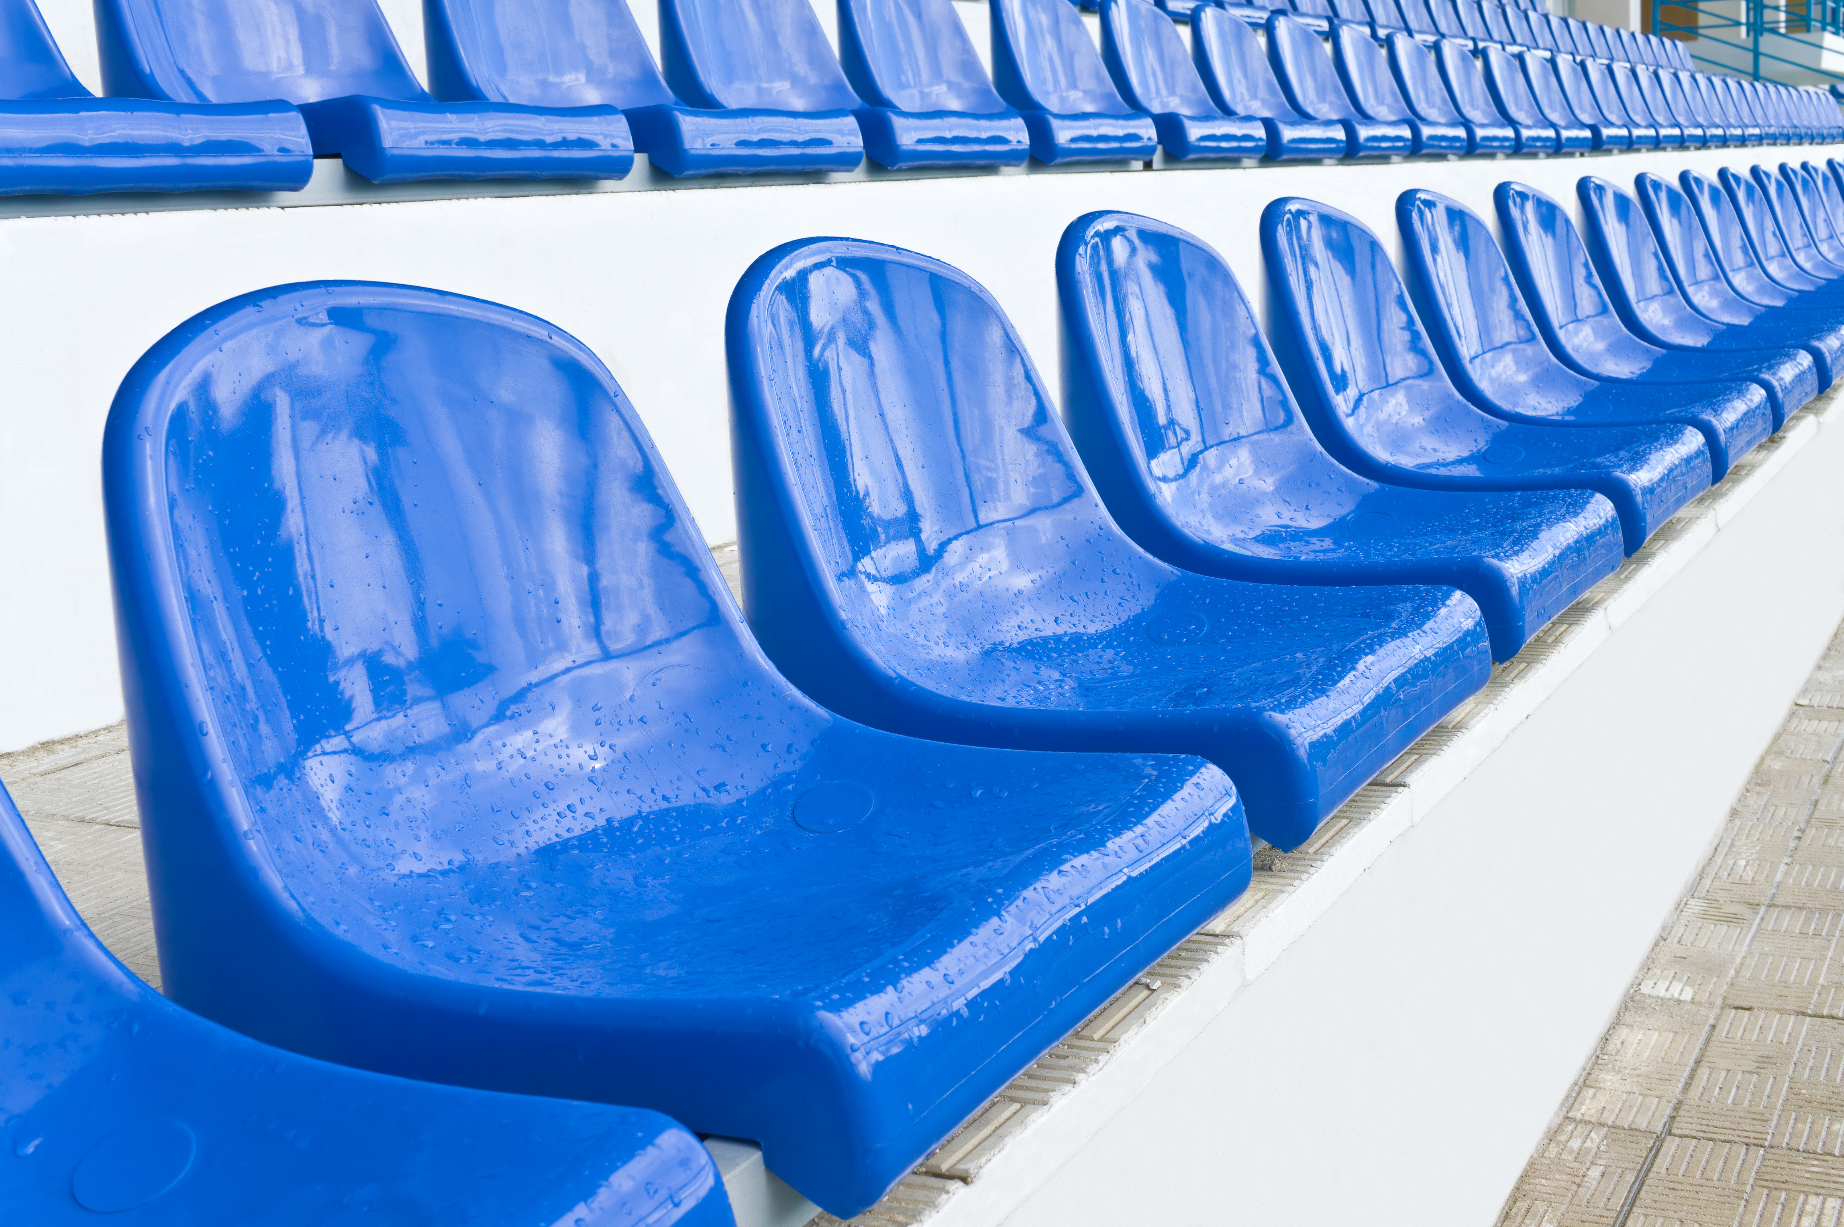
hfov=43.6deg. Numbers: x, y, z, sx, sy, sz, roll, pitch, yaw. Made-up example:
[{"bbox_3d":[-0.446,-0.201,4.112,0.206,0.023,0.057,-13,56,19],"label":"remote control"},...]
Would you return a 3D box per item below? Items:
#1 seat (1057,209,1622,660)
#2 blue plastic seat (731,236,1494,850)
[{"bbox_3d":[0.351,-0.173,1.925,0.388,0.336,0.412,2,11,27],"label":"seat"},{"bbox_3d":[0.123,-0.082,1.489,0.388,0.336,0.412,2,11,27],"label":"blue plastic seat"}]

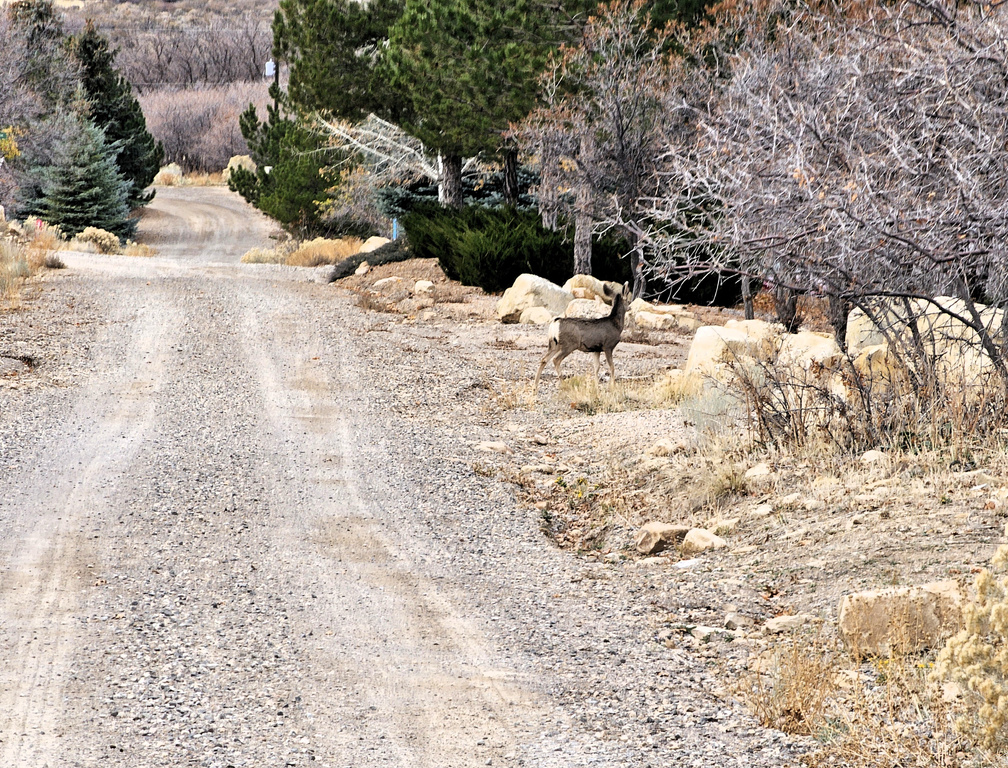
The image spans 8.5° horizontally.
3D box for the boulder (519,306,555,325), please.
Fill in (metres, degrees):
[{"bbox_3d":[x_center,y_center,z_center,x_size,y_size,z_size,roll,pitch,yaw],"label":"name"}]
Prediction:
[{"bbox_3d":[0.509,-1.072,106.500,0.564,0.282,0.451,0,1,0],"label":"boulder"}]

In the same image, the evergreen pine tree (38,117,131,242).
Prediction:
[{"bbox_3d":[-9.730,-4.795,158.000,2.253,2.953,2.200,0,1,0],"label":"evergreen pine tree"}]

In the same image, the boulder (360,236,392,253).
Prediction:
[{"bbox_3d":[-2.587,-2.799,137.000,0.685,0.337,0.480,0,1,0],"label":"boulder"}]

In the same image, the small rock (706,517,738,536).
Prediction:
[{"bbox_3d":[1.220,0.796,38.000,0.179,0.112,0.143,0,1,0],"label":"small rock"}]

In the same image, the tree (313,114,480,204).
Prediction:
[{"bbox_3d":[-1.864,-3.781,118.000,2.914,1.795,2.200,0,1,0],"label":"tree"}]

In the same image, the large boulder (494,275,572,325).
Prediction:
[{"bbox_3d":[0.484,-1.341,108.000,1.206,0.794,0.965,0,1,0],"label":"large boulder"}]

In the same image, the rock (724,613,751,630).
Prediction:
[{"bbox_3d":[1.012,1.030,29.500,0.113,0.078,0.096,0,1,0],"label":"rock"}]

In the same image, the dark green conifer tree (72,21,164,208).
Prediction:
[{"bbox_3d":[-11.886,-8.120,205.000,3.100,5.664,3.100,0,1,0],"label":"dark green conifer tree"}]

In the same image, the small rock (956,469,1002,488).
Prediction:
[{"bbox_3d":[3.005,0.597,43.000,0.291,0.126,0.233,0,1,0],"label":"small rock"}]

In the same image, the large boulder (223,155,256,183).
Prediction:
[{"bbox_3d":[-8.924,-7.285,230.000,1.183,0.940,1.100,0,1,0],"label":"large boulder"}]

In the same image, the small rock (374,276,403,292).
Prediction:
[{"bbox_3d":[-1.816,-1.573,107.000,0.503,0.231,0.380,0,1,0],"label":"small rock"}]

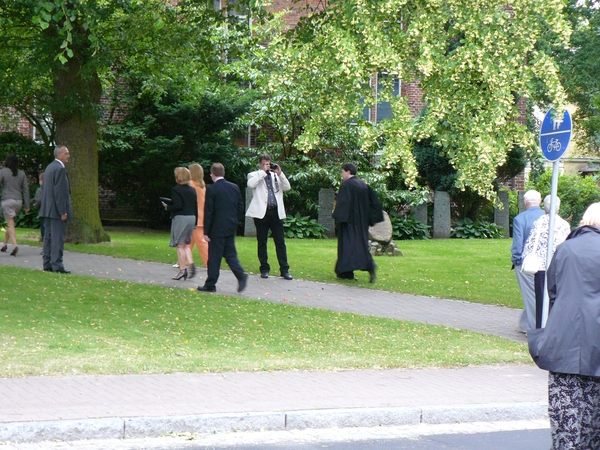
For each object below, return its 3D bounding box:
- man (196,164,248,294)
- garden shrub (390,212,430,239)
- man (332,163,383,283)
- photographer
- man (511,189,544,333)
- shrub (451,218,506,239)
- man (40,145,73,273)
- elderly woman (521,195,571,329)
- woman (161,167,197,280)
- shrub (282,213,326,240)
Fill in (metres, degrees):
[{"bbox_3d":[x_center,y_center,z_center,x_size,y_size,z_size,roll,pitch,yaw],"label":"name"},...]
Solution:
[{"bbox_3d":[-1.059,0.034,19.900,0.650,1.763,0.560,3,4,42],"label":"man"},{"bbox_3d":[2.146,0.025,28.800,0.880,0.544,0.800,1,3,0],"label":"garden shrub"},{"bbox_3d":[0.837,-0.036,21.200,0.660,1.718,0.620,2,3,30],"label":"man"},{"bbox_3d":[-0.445,-0.120,20.900,0.640,1.790,0.450,0,3,-18],"label":"photographer"},{"bbox_3d":[2.644,0.416,16.700,0.540,1.657,0.450,0,3,-23],"label":"man"},{"bbox_3d":[3.531,0.074,28.800,1.080,0.405,0.900,1,3,0],"label":"shrub"},{"bbox_3d":[-3.512,-0.227,21.000,0.360,1.839,0.520,0,3,-22],"label":"man"},{"bbox_3d":[2.788,0.442,16.500,0.560,1.575,0.380,0,3,-20],"label":"elderly woman"},{"bbox_3d":[-1.707,-0.021,20.800,0.480,1.614,0.450,3,4,42],"label":"woman"},{"bbox_3d":[0.049,0.015,28.800,0.980,0.524,0.850,1,3,0],"label":"shrub"}]

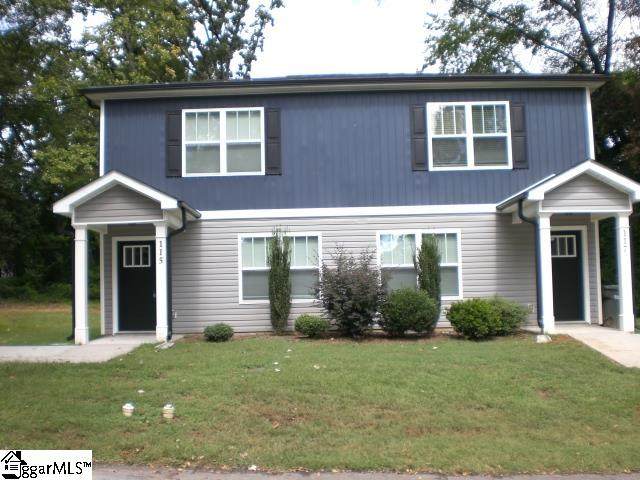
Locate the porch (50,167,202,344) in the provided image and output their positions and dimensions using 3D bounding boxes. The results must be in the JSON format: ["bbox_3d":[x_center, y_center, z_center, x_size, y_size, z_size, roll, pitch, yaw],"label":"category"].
[{"bbox_3d":[-3.875,0.406,14.496,2.477,3.334,2.126,-1,-3,0],"label":"porch"}]

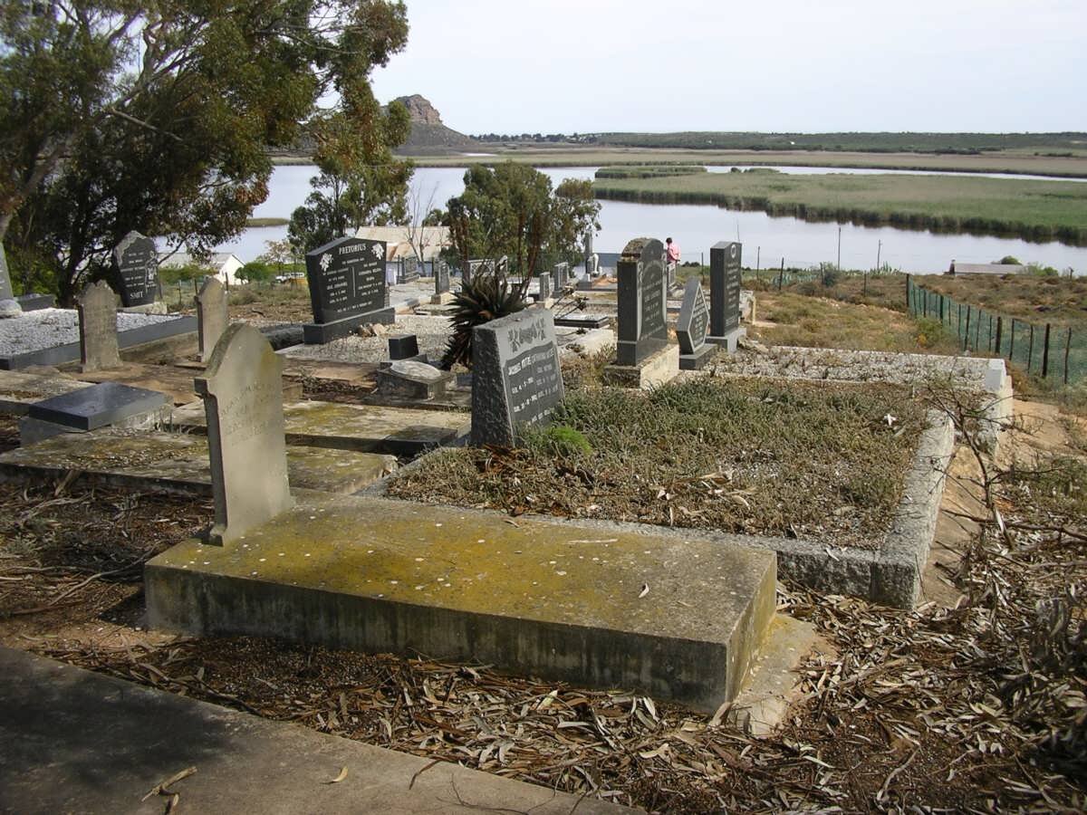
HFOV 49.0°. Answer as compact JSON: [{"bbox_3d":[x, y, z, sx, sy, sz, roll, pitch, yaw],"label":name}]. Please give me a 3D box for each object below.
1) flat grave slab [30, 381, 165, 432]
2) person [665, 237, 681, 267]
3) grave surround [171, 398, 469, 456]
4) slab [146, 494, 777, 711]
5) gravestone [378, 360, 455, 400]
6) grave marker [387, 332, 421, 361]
[{"bbox_3d":[-2.632,-0.016,7.105,0.435,0.075,0.710,11,15,18],"label":"flat grave slab"},{"bbox_3d":[4.045,-4.466,37.000,0.400,1.660,0.500,9,15,35],"label":"person"},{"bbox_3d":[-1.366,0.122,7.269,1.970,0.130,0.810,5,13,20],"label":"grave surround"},{"bbox_3d":[-0.269,0.610,4.008,1.950,0.226,0.790,4,14,20],"label":"slab"},{"bbox_3d":[-0.872,-0.192,8.090,0.378,0.173,0.376,4,13,20],"label":"gravestone"},{"bbox_3d":[-1.161,-0.522,10.044,0.113,0.185,0.309,-1,11,21],"label":"grave marker"}]

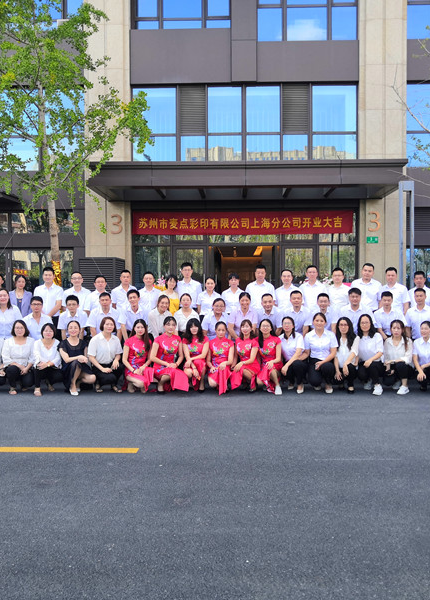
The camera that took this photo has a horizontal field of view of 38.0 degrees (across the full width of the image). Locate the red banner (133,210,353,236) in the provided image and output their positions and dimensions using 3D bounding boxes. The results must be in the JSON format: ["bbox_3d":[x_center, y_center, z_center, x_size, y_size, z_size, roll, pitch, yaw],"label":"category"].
[{"bbox_3d":[0.856,-2.386,19.318,6.850,0.710,0.050,0,2,2],"label":"red banner"}]

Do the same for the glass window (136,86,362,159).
[{"bbox_3d":[0.840,-4.923,17.480,6.296,2.263,0.150,0,2,2],"label":"glass window"}]

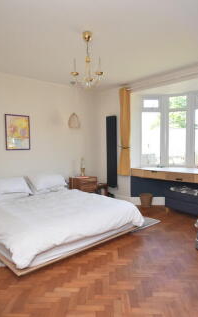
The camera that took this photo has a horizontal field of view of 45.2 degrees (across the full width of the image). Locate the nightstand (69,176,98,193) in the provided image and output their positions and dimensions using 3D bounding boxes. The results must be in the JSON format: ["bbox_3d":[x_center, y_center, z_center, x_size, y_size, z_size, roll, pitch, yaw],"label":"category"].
[{"bbox_3d":[-0.336,0.720,5.098,0.468,0.643,0.435,-4,4,-42],"label":"nightstand"}]

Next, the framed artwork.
[{"bbox_3d":[-1.463,-0.470,4.352,0.450,0.628,0.026,-4,4,-42],"label":"framed artwork"}]

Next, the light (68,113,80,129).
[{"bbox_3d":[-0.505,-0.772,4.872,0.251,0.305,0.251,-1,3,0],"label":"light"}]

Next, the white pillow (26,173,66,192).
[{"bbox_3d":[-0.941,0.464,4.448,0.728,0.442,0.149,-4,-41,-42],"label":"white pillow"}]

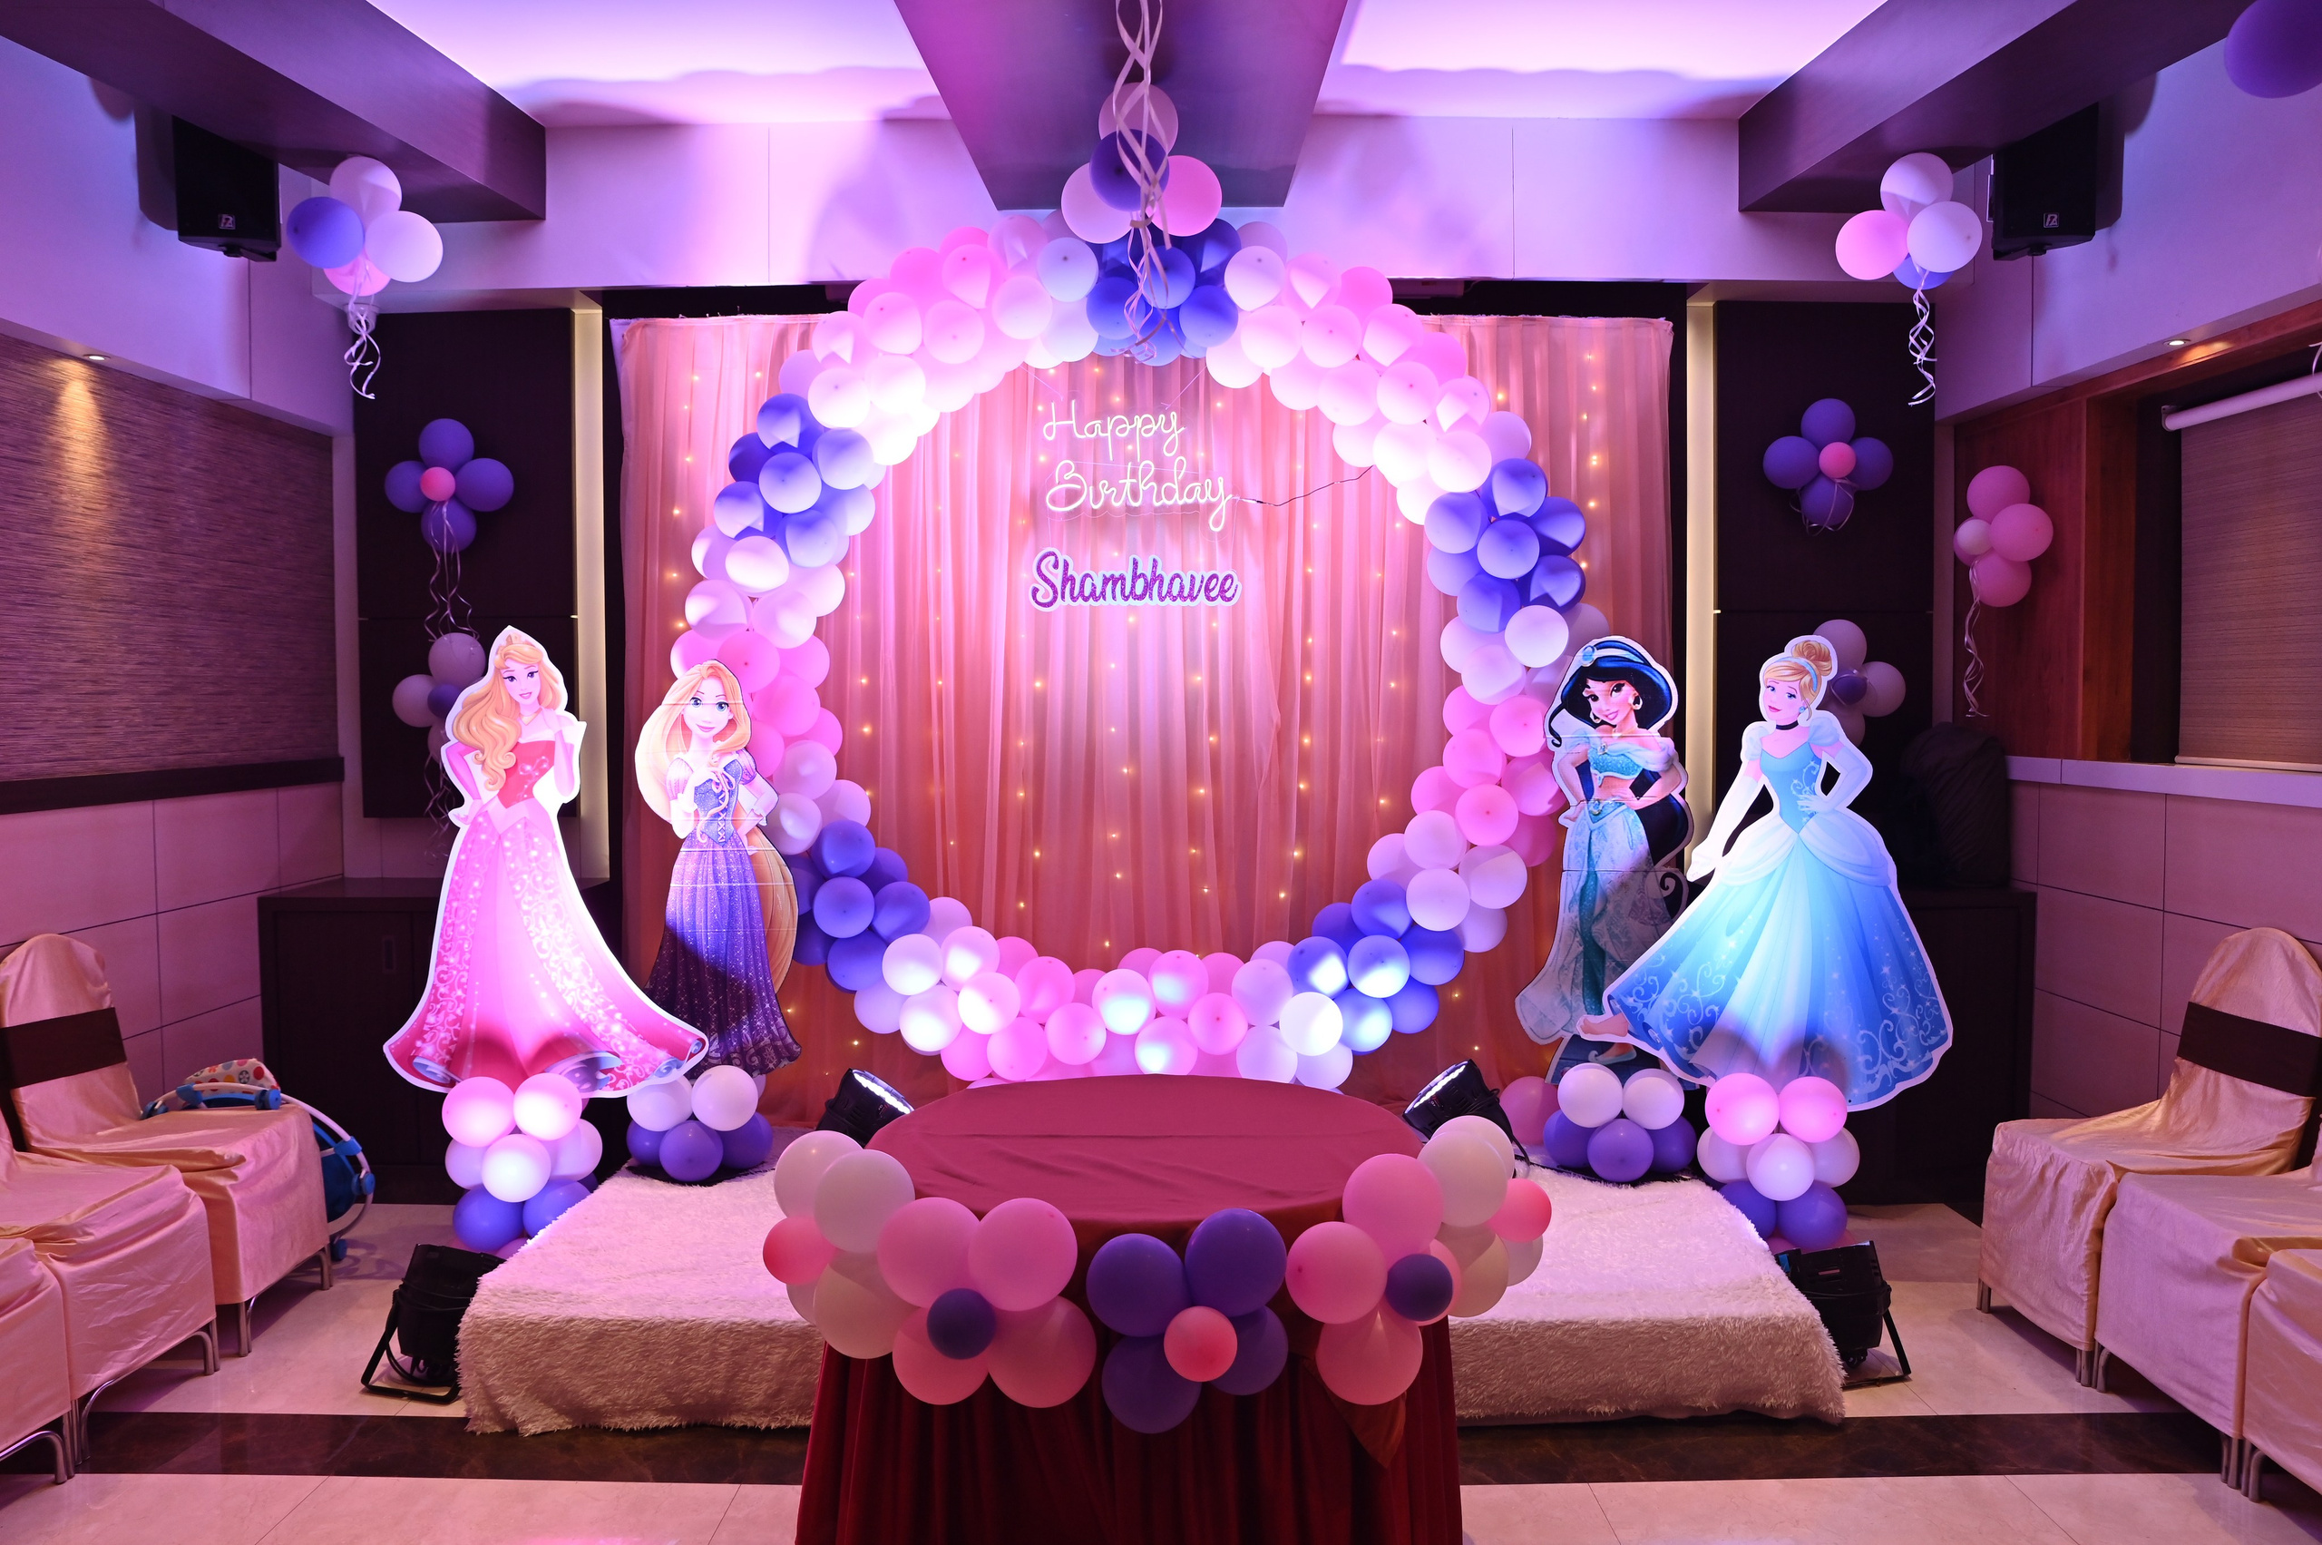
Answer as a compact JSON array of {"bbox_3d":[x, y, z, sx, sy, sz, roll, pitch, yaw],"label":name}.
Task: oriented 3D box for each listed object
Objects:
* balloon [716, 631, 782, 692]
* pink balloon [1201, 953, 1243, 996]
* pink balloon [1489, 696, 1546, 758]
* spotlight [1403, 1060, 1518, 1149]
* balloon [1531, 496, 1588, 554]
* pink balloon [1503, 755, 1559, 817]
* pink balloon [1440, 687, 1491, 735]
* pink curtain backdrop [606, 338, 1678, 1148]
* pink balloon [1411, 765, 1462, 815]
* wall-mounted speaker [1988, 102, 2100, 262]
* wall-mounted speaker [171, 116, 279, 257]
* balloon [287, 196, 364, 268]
[{"bbox_3d":[-1.165,-0.312,4.730,0.177,0.180,0.185,0,2,0],"label":"balloon"},{"bbox_3d":[0.173,0.588,4.707,0.168,0.168,0.175,0,2,0],"label":"pink balloon"},{"bbox_3d":[0.985,-0.126,4.609,0.170,0.167,0.178,0,2,0],"label":"pink balloon"},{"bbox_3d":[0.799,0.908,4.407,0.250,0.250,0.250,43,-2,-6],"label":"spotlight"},{"bbox_3d":[1.109,-0.690,4.705,0.173,0.171,0.172,0,2,0],"label":"balloon"},{"bbox_3d":[1.074,0.039,4.830,0.175,0.178,0.180,0,2,0],"label":"pink balloon"},{"bbox_3d":[0.867,-0.164,4.654,0.168,0.168,0.175,0,2,0],"label":"pink balloon"},{"bbox_3d":[-0.029,-0.137,4.859,3.070,2.370,0.120,0,2,0],"label":"pink curtain backdrop"},{"bbox_3d":[0.801,0.070,4.757,0.175,0.175,0.175,0,2,0],"label":"pink balloon"},{"bbox_3d":[2.337,-1.616,4.505,0.250,0.400,0.200,0,3,-3],"label":"wall-mounted speaker"},{"bbox_3d":[-2.488,-1.629,4.515,0.250,0.410,0.240,-1,8,-15],"label":"wall-mounted speaker"},{"bbox_3d":[-2.119,-1.370,4.250,0.190,0.190,0.190,0,2,0],"label":"balloon"}]

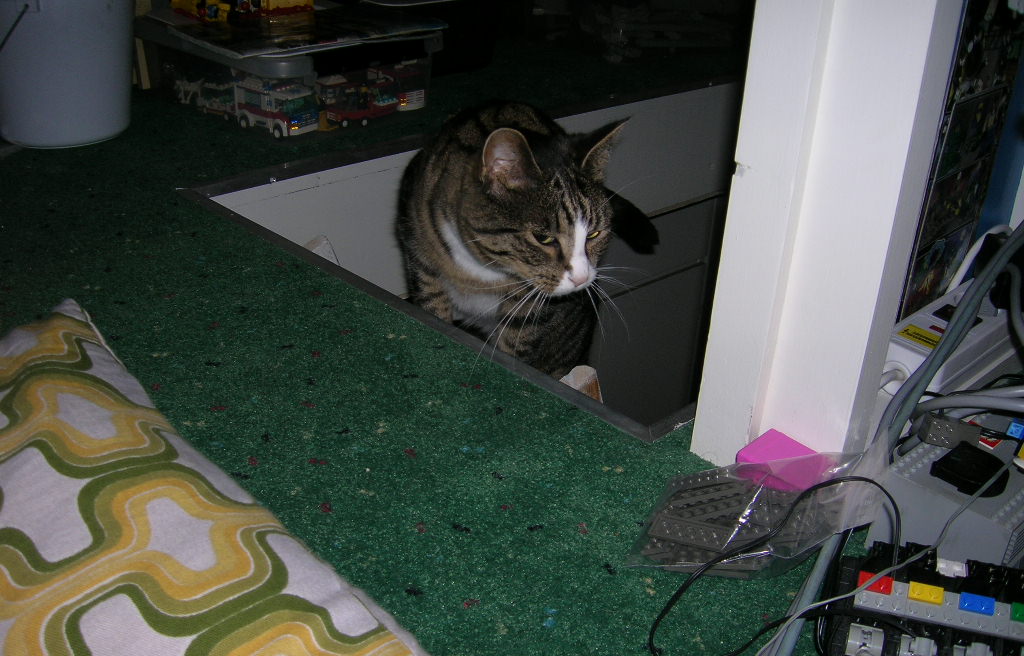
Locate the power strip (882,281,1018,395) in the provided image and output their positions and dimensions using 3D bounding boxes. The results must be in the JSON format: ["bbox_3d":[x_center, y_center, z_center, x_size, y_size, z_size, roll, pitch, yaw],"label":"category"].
[{"bbox_3d":[0.446,-0.011,0.932,0.330,0.041,0.055,-21,34,-39],"label":"power strip"}]

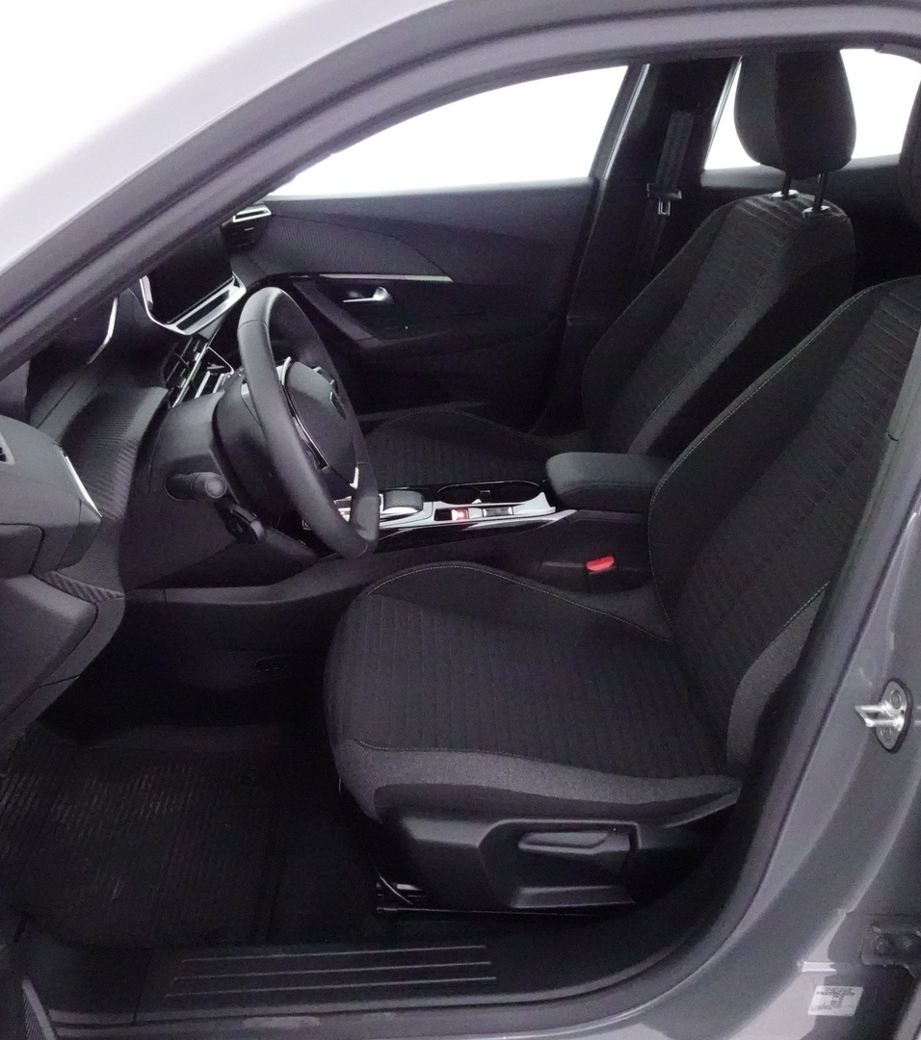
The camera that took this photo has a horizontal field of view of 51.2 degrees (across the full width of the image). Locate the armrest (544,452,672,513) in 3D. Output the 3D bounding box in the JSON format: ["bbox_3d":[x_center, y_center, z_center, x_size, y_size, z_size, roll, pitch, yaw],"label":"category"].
[{"bbox_3d":[0.283,-0.061,1.590,0.280,0.065,0.140,-2,26,-1],"label":"armrest"}]

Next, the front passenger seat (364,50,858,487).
[{"bbox_3d":[0.233,-0.366,1.835,0.900,0.980,0.530,-2,26,-1],"label":"front passenger seat"}]

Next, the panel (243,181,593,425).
[{"bbox_3d":[-0.133,-0.433,2.182,0.860,0.630,0.130,-2,26,-1],"label":"panel"}]

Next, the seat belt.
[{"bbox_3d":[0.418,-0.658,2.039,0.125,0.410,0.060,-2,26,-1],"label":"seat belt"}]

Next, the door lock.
[{"bbox_3d":[0.358,0.166,0.816,0.037,0.060,0.037,-2,26,-1],"label":"door lock"}]

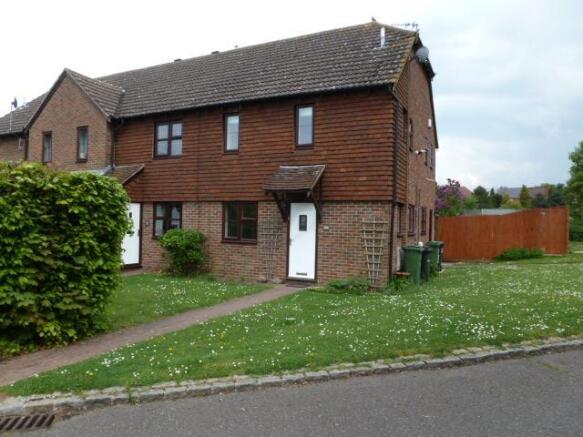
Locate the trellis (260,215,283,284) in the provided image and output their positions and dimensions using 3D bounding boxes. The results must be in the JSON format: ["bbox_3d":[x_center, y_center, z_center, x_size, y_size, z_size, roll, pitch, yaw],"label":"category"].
[{"bbox_3d":[-0.566,0.840,10.840,0.620,1.680,0.040,1,-1,26],"label":"trellis"}]

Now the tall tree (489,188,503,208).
[{"bbox_3d":[21.657,-0.693,42.976,1.800,5.000,1.800,1,-1,30],"label":"tall tree"}]

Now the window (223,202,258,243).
[{"bbox_3d":[-1.436,0.121,11.357,1.180,1.160,0.100,1,-1,26],"label":"window"}]

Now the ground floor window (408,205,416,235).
[{"bbox_3d":[3.550,0.073,11.970,0.100,0.880,1.180,1,-1,26],"label":"ground floor window"}]

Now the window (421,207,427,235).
[{"bbox_3d":[4.571,0.099,14.051,0.100,0.920,1.220,1,0,26],"label":"window"}]

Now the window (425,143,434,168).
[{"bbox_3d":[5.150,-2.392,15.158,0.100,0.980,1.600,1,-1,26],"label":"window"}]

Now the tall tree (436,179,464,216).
[{"bbox_3d":[8.118,-0.079,20.980,2.300,4.000,2.300,1,-1,30],"label":"tall tree"}]

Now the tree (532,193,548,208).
[{"bbox_3d":[24.601,-0.225,39.978,2.000,4.600,2.000,1,-1,30],"label":"tree"}]

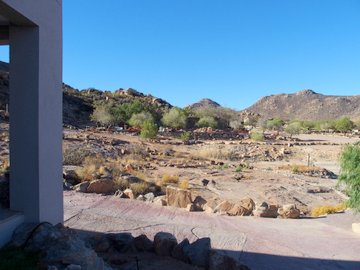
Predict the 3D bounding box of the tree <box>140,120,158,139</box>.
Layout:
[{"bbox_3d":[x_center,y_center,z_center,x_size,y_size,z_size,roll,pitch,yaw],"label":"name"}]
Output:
[{"bbox_3d":[-4.923,-0.807,47.000,2.905,3.067,2.905,0,2,0],"label":"tree"}]

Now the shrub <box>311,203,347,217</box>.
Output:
[{"bbox_3d":[2.983,1.497,5.850,0.650,0.220,0.450,0,1,14],"label":"shrub"}]

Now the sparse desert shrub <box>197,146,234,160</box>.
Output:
[{"bbox_3d":[2.475,1.290,20.300,2.649,0.976,1.589,0,2,0],"label":"sparse desert shrub"}]

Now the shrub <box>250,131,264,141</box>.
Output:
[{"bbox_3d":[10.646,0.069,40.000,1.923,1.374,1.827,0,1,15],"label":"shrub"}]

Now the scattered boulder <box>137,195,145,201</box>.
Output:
[{"bbox_3d":[-1.234,1.969,9.100,0.242,0.180,0.225,1,2,20],"label":"scattered boulder"}]

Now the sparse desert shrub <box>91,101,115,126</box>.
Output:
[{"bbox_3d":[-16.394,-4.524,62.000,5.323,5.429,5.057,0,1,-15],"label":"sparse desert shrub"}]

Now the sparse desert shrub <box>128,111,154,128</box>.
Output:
[{"bbox_3d":[-8.197,-3.300,62.000,5.500,4.100,5.000,0,1,-4],"label":"sparse desert shrub"}]

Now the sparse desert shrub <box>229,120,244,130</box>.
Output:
[{"bbox_3d":[12.418,-2.088,64.000,3.516,2.198,3.165,0,2,0],"label":"sparse desert shrub"}]

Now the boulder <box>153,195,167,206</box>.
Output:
[{"bbox_3d":[-0.435,1.424,6.330,0.300,0.220,0.260,0,1,-2],"label":"boulder"}]

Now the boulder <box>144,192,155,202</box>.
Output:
[{"bbox_3d":[-0.746,1.535,7.183,0.259,0.227,0.220,0,1,-6],"label":"boulder"}]

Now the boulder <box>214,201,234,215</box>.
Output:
[{"bbox_3d":[0.852,1.419,5.700,0.370,0.240,0.300,0,1,4],"label":"boulder"}]

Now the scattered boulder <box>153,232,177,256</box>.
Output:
[{"bbox_3d":[-0.196,1.384,3.680,0.300,0.260,0.270,0,1,-2],"label":"scattered boulder"}]

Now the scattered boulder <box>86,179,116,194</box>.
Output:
[{"bbox_3d":[-2.230,1.454,8.219,0.790,0.411,0.553,0,1,-15],"label":"scattered boulder"}]

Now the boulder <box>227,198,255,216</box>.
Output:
[{"bbox_3d":[1.179,1.402,5.630,0.500,0.290,0.380,0,1,6],"label":"boulder"}]

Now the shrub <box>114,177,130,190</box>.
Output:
[{"bbox_3d":[-1.975,1.683,10.000,0.549,0.515,0.522,0,2,0],"label":"shrub"}]

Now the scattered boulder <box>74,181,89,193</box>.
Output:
[{"bbox_3d":[-2.814,1.475,8.340,0.444,0.333,0.377,0,1,-19],"label":"scattered boulder"}]

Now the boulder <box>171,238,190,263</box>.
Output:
[{"bbox_3d":[0.013,1.530,3.850,0.251,0.301,0.226,0,1,0],"label":"boulder"}]

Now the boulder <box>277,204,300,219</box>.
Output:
[{"bbox_3d":[2.234,1.561,5.941,0.449,0.277,0.382,0,1,21],"label":"boulder"}]

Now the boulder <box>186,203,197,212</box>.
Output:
[{"bbox_3d":[0.219,1.450,5.800,0.180,0.170,0.160,0,1,1],"label":"boulder"}]

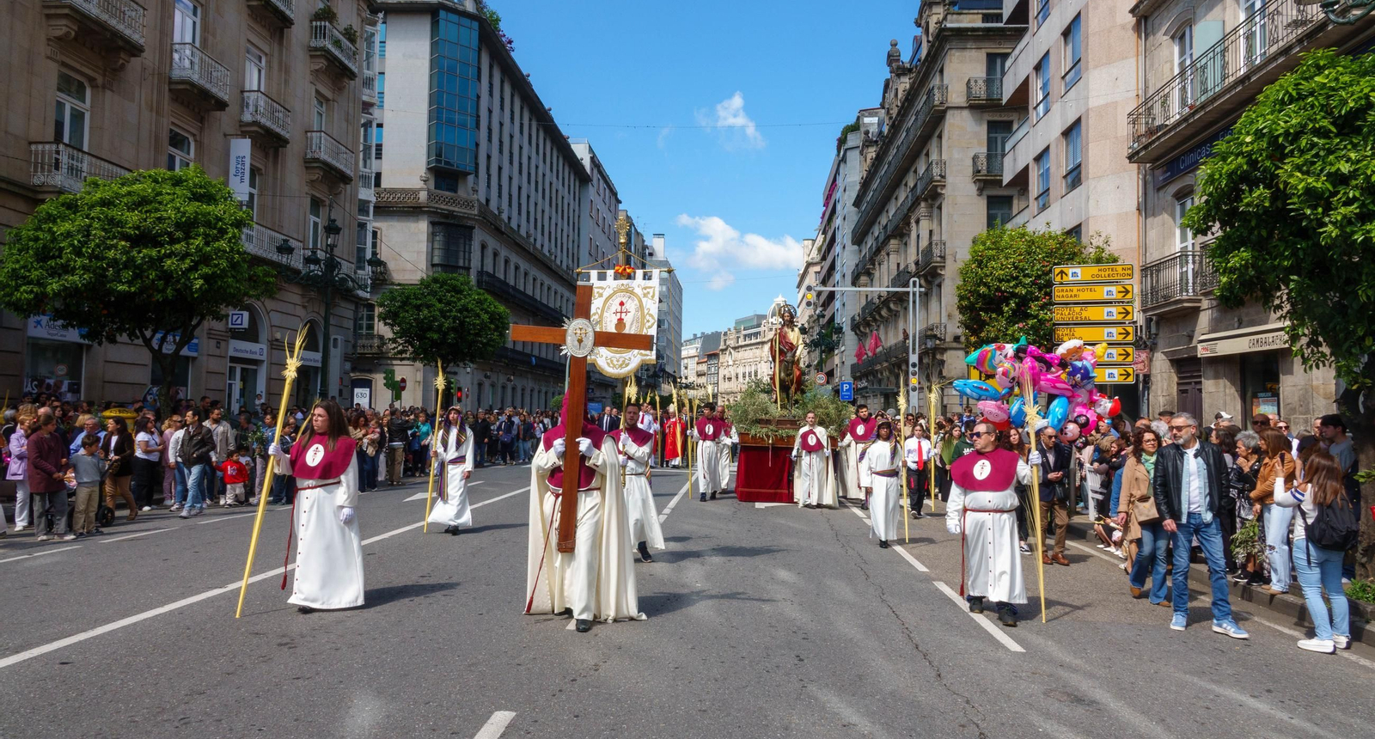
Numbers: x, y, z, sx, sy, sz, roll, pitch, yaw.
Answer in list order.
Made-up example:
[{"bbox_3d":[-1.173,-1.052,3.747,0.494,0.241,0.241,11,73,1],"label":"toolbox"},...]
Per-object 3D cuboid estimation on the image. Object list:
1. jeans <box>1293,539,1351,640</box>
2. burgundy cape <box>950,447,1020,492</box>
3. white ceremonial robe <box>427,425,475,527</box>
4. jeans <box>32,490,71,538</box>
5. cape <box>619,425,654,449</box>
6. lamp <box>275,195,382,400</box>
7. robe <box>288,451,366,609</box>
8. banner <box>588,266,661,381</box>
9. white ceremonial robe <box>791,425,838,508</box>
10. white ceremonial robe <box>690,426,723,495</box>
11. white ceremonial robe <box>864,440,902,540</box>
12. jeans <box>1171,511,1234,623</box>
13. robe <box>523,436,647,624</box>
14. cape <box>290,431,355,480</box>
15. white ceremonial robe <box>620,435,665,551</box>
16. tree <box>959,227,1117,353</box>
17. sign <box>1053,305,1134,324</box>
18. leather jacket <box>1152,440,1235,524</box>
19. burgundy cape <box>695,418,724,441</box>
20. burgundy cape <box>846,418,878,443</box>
[{"bbox_3d":[5.054,1.762,7.300,0.400,0.850,0.360,2,-3,-25],"label":"jeans"},{"bbox_3d":[2.598,0.872,8.000,0.590,0.400,0.380,0,-3,19],"label":"burgundy cape"},{"bbox_3d":[-3.088,1.385,12.000,0.620,1.360,0.500,1,-3,-2],"label":"white ceremonial robe"},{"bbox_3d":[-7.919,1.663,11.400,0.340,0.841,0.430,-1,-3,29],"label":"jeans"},{"bbox_3d":[-0.639,0.827,10.350,0.510,0.385,0.360,0,-3,7],"label":"cape"},{"bbox_3d":[-9.205,-0.810,23.500,2.500,6.750,2.200,3,-4,-37],"label":"lamp"},{"bbox_3d":[-2.937,1.270,7.400,0.640,1.327,0.520,0,-3,13],"label":"robe"},{"bbox_3d":[-0.702,-0.505,10.100,0.773,1.193,0.050,0,-3,10],"label":"banner"},{"bbox_3d":[2.271,1.723,16.400,0.800,1.450,0.600,1,-3,3],"label":"white ceremonial robe"},{"bbox_3d":[0.356,1.585,16.400,0.580,1.287,0.420,1,-3,6],"label":"white ceremonial robe"},{"bbox_3d":[2.474,1.496,11.500,0.520,1.267,0.380,0,-3,9],"label":"white ceremonial robe"},{"bbox_3d":[4.158,1.582,7.420,0.480,0.930,0.380,0,-3,26],"label":"jeans"},{"bbox_3d":[-0.800,1.236,7.150,0.920,1.483,0.680,1,-3,-3],"label":"robe"},{"bbox_3d":[-2.945,0.694,7.400,0.570,0.399,0.380,0,-3,13],"label":"cape"},{"bbox_3d":[-0.567,1.377,10.400,0.620,1.360,0.580,1,-3,-3],"label":"white ceremonial robe"},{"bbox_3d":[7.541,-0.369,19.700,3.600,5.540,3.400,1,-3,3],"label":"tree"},{"bbox_3d":[6.996,-0.960,15.800,1.271,0.288,0.060,0,-3,23],"label":"sign"},{"bbox_3d":[4.101,0.903,7.450,0.610,0.660,0.360,0,-3,22],"label":"leather jacket"},{"bbox_3d":[0.392,1.077,16.600,0.510,0.420,0.360,1,-3,5],"label":"burgundy cape"},{"bbox_3d":[3.011,1.036,15.750,0.520,0.425,0.360,0,-3,7],"label":"burgundy cape"}]

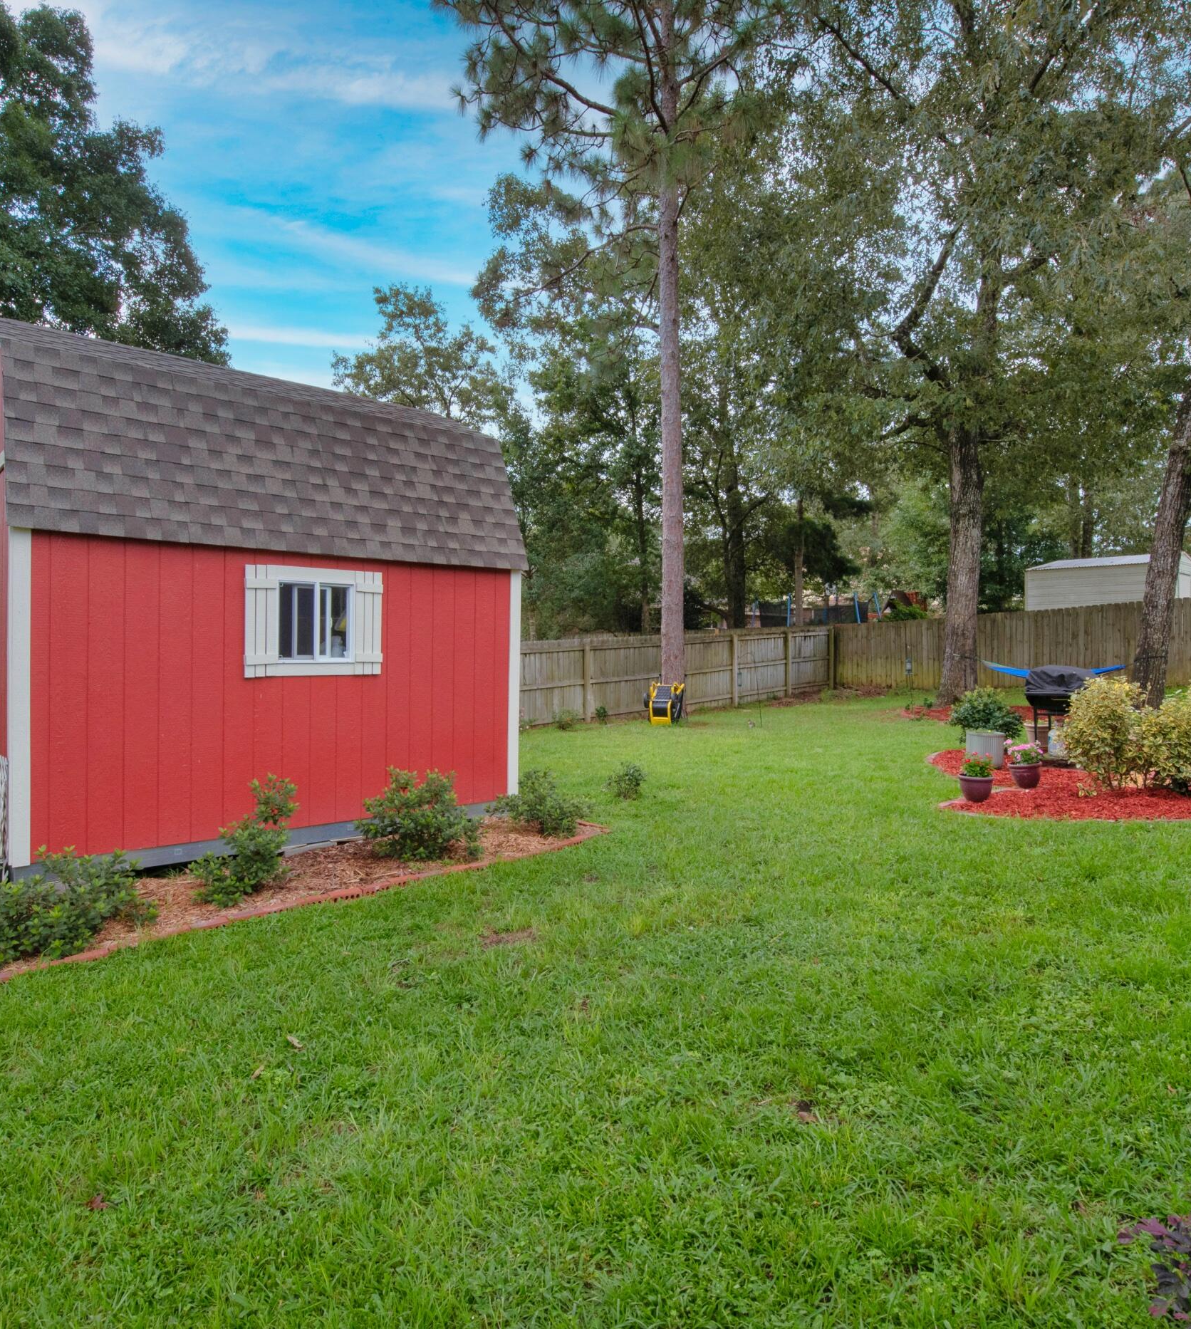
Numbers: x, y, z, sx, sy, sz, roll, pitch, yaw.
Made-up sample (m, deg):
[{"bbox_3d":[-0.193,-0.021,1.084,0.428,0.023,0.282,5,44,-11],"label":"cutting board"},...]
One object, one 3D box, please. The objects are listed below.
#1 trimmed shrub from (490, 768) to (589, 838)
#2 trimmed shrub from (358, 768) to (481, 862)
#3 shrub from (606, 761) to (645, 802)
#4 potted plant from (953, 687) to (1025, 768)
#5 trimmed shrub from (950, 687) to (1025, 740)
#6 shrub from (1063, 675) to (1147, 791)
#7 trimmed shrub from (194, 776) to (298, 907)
[{"bbox_3d":[-0.450,1.090,6.220,0.780,0.510,0.720,0,0,-4],"label":"trimmed shrub"},{"bbox_3d":[-1.300,1.085,5.750,0.880,0.650,0.820,0,0,-13],"label":"trimmed shrub"},{"bbox_3d":[0.286,1.090,7.300,0.380,0.370,0.360,0,1,0],"label":"shrub"},{"bbox_3d":[4.150,0.645,8.200,0.700,0.800,0.680,0,0,27],"label":"potted plant"},{"bbox_3d":[4.150,0.520,8.200,0.700,0.550,0.680,0,0,27],"label":"trimmed shrub"},{"bbox_3d":[4.130,0.560,6.300,0.620,0.920,0.600,1,1,37],"label":"shrub"},{"bbox_3d":[-2.200,1.080,4.870,0.600,0.790,0.600,0,0,-24],"label":"trimmed shrub"}]

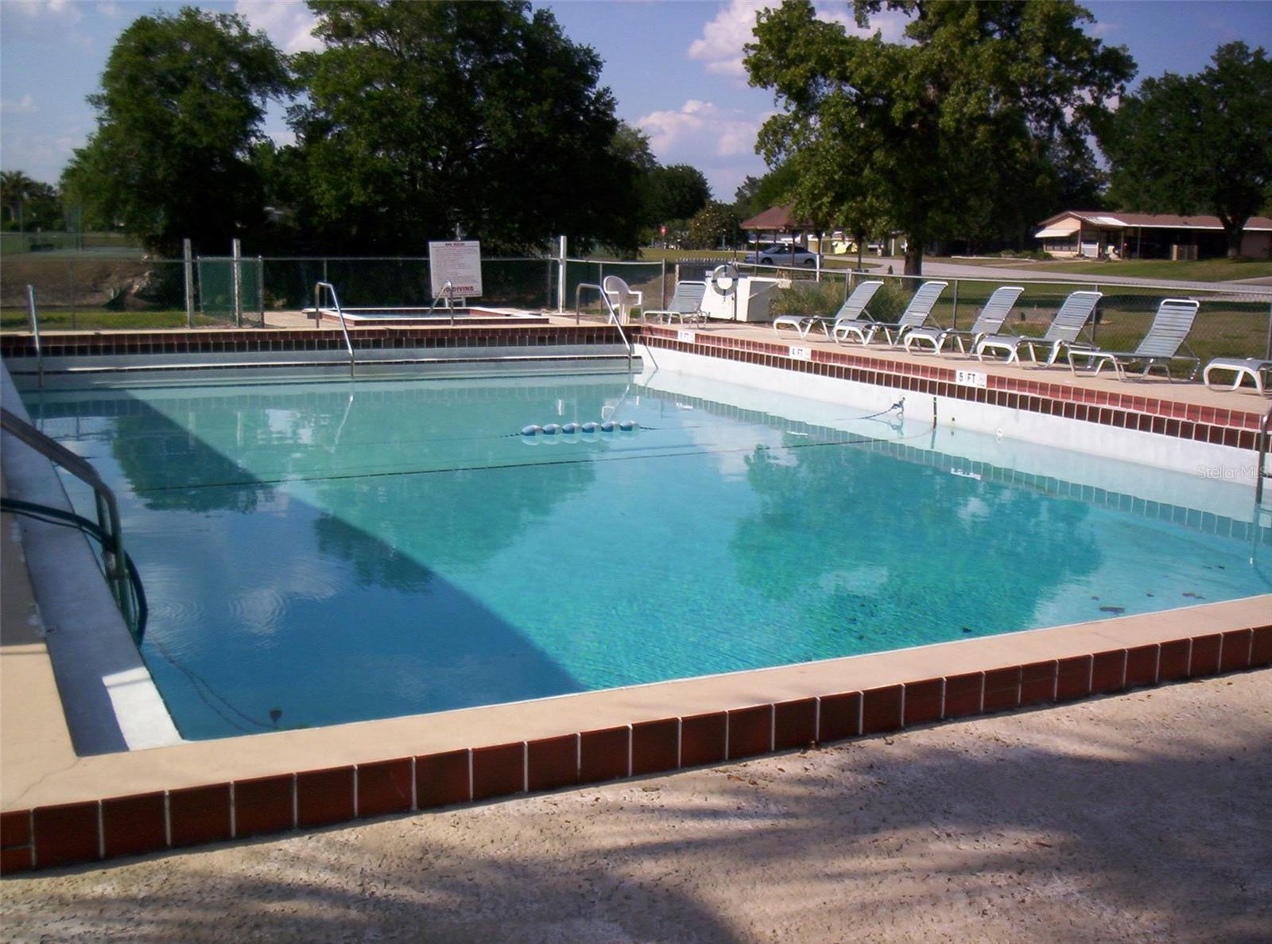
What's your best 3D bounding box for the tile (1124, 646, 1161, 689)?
[{"bbox_3d":[1.773,0.683,4.768,0.151,0.146,0.020,-4,11,-25],"label":"tile"}]

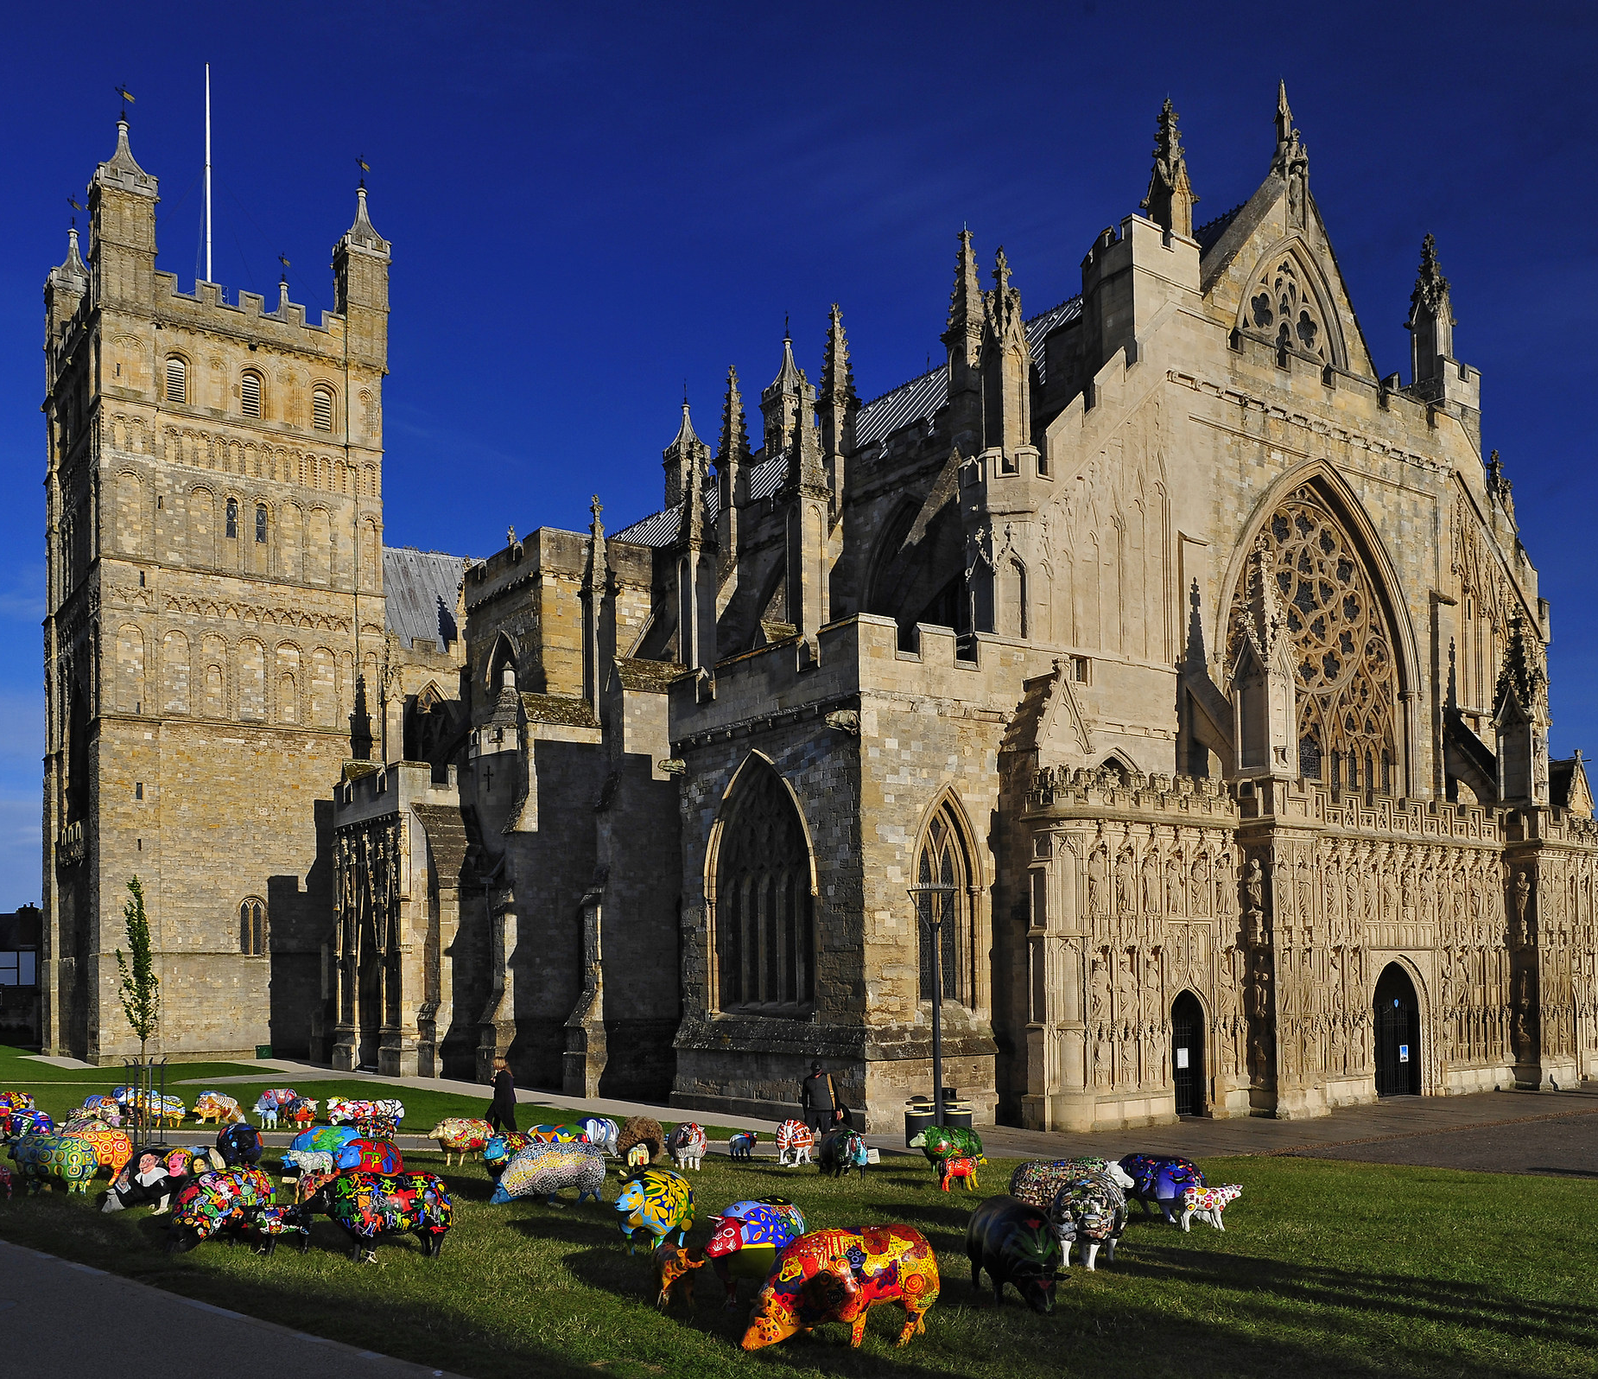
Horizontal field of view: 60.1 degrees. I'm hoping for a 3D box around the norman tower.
[{"bbox_3d":[-29.518,-4.431,70.500,12.032,43.204,12.032,5,-9,-36],"label":"norman tower"}]

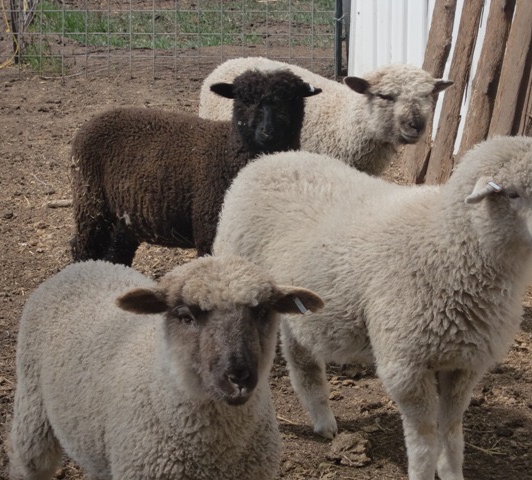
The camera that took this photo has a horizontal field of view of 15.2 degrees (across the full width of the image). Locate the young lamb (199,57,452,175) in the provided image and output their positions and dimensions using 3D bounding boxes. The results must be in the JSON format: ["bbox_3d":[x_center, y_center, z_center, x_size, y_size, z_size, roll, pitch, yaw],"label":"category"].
[{"bbox_3d":[0.110,-0.192,5.053,0.320,0.590,0.760,-8,15,-34],"label":"young lamb"}]

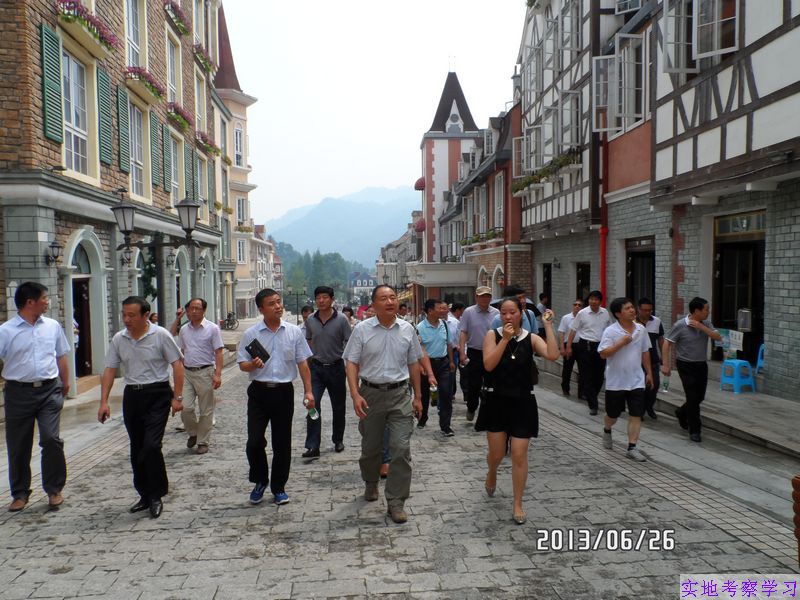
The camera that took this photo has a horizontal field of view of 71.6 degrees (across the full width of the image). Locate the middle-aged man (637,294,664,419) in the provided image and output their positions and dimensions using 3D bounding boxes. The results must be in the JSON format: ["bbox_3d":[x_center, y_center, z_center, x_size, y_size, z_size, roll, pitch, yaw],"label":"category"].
[{"bbox_3d":[3.427,0.800,7.650,0.520,1.690,0.420,0,2,14],"label":"middle-aged man"}]

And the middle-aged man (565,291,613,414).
[{"bbox_3d":[2.596,0.719,7.600,0.600,1.700,0.450,0,3,5],"label":"middle-aged man"}]

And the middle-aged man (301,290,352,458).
[{"bbox_3d":[-0.739,0.728,5.650,0.500,1.730,0.460,-1,2,-3],"label":"middle-aged man"}]

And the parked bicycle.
[{"bbox_3d":[-9.807,1.212,32.000,1.600,1.030,0.550,1,3,37],"label":"parked bicycle"}]

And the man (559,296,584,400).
[{"bbox_3d":[2.989,0.831,9.500,0.520,1.700,0.420,0,2,9],"label":"man"}]

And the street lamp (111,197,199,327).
[{"bbox_3d":[-4.524,-0.275,10.500,1.700,3.380,0.460,0,2,6],"label":"street lamp"}]

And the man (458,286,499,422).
[{"bbox_3d":[1.038,0.707,7.200,0.560,1.740,0.450,-1,3,3],"label":"man"}]

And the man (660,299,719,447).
[{"bbox_3d":[3.352,0.802,6.400,0.600,1.660,0.500,-2,3,-20],"label":"man"}]

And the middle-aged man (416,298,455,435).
[{"bbox_3d":[0.432,0.815,6.750,0.500,1.670,0.480,-2,3,-22],"label":"middle-aged man"}]

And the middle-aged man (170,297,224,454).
[{"bbox_3d":[-2.154,0.798,5.900,0.540,1.650,0.460,-1,2,-9],"label":"middle-aged man"}]

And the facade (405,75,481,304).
[{"bbox_3d":[3.404,-8.408,45.500,6.000,20.000,5.500,-1,3,-1],"label":"facade"}]

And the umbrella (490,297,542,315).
[{"bbox_3d":[1.967,0.140,9.700,0.980,0.500,0.980,-1,2,0],"label":"umbrella"}]

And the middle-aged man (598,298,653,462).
[{"bbox_3d":[2.317,0.827,5.700,0.540,1.670,0.500,-1,3,-5],"label":"middle-aged man"}]

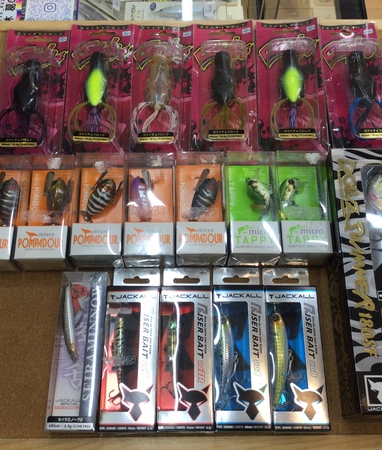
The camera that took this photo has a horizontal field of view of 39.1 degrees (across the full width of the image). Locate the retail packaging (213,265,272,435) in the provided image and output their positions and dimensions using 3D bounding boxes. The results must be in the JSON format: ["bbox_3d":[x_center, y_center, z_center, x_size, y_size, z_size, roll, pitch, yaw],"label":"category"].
[{"bbox_3d":[0.042,0.102,0.459,0.045,0.022,0.141,0,68,0],"label":"retail packaging"}]

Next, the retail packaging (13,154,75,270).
[{"bbox_3d":[-0.133,-0.012,0.508,0.046,0.034,0.103,0,69,0],"label":"retail packaging"}]

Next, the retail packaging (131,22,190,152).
[{"bbox_3d":[-0.029,-0.148,0.548,0.067,0.030,0.161,0,71,-1],"label":"retail packaging"}]

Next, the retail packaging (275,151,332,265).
[{"bbox_3d":[0.103,-0.016,0.500,0.045,0.033,0.102,1,68,0],"label":"retail packaging"}]

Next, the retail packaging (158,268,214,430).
[{"bbox_3d":[-0.004,0.103,0.468,0.044,0.025,0.143,1,69,0],"label":"retail packaging"}]

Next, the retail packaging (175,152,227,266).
[{"bbox_3d":[0.009,-0.016,0.500,0.044,0.032,0.102,0,68,-1],"label":"retail packaging"}]

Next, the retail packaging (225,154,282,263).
[{"bbox_3d":[0.058,-0.016,0.511,0.046,0.034,0.103,0,69,0],"label":"retail packaging"}]

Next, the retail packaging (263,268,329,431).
[{"bbox_3d":[0.089,0.103,0.469,0.044,0.025,0.143,0,69,0],"label":"retail packaging"}]

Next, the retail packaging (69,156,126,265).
[{"bbox_3d":[-0.083,-0.014,0.498,0.044,0.033,0.102,-1,68,-1],"label":"retail packaging"}]

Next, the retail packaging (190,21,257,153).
[{"bbox_3d":[0.035,-0.152,0.550,0.068,0.030,0.161,0,71,-1],"label":"retail packaging"}]

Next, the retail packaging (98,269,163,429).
[{"bbox_3d":[-0.049,0.102,0.458,0.045,0.022,0.141,0,68,0],"label":"retail packaging"}]

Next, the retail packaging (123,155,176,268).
[{"bbox_3d":[-0.038,-0.014,0.509,0.046,0.034,0.103,0,69,-1],"label":"retail packaging"}]

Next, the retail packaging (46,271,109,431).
[{"bbox_3d":[-0.093,0.106,0.457,0.040,0.020,0.131,1,68,0],"label":"retail packaging"}]

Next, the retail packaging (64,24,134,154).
[{"bbox_3d":[-0.095,-0.148,0.548,0.068,0.030,0.161,0,71,-1],"label":"retail packaging"}]

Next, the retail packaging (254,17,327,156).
[{"bbox_3d":[0.105,-0.154,0.552,0.069,0.030,0.161,0,71,-1],"label":"retail packaging"}]

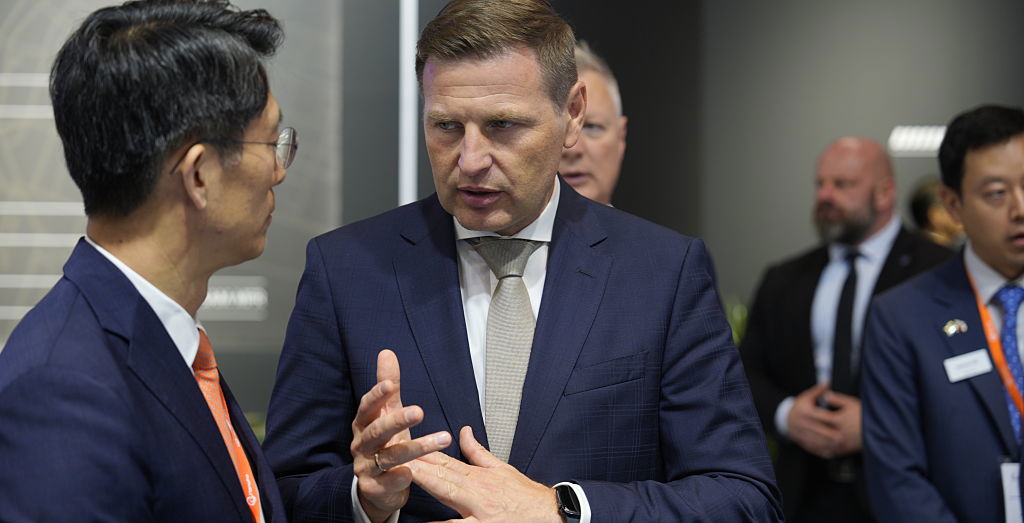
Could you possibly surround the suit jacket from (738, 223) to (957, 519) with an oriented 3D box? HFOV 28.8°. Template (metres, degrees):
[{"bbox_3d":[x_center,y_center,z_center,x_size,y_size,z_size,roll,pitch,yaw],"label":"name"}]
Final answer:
[{"bbox_3d":[0.797,0.300,4.580,0.590,0.790,0.370,0,0,25],"label":"suit jacket"}]

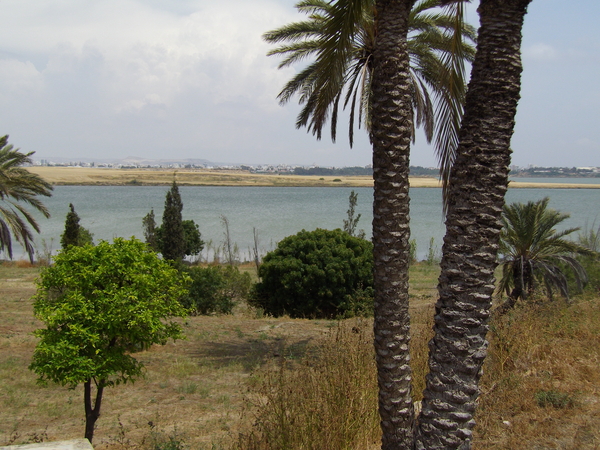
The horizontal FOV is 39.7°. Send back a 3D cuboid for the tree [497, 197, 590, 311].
[{"bbox_3d":[6.300,0.780,22.000,2.900,3.000,2.800,0,4,0],"label":"tree"}]

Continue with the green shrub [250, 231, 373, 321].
[{"bbox_3d":[0.420,1.250,22.600,3.500,2.350,3.200,0,4,0],"label":"green shrub"}]

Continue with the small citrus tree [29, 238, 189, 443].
[{"bbox_3d":[-2.690,1.640,11.700,2.200,2.850,2.150,0,4,0],"label":"small citrus tree"}]

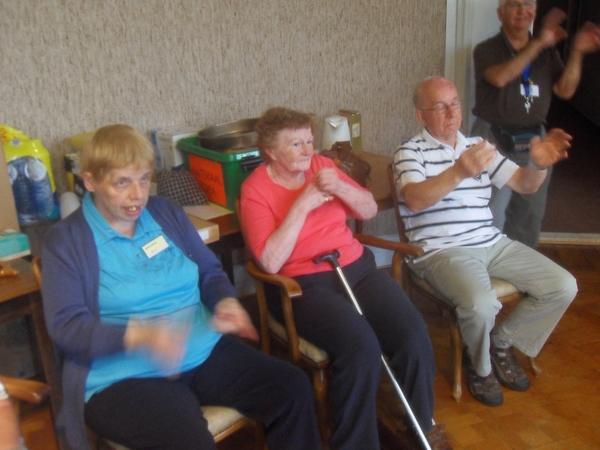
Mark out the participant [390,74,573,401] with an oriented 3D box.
[{"bbox_3d":[0.733,0.055,2.578,0.590,1.300,0.710,-10,19,-21],"label":"participant"}]

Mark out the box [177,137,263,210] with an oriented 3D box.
[{"bbox_3d":[-0.317,-0.268,3.008,0.380,0.262,0.525,-17,23,-37],"label":"box"}]

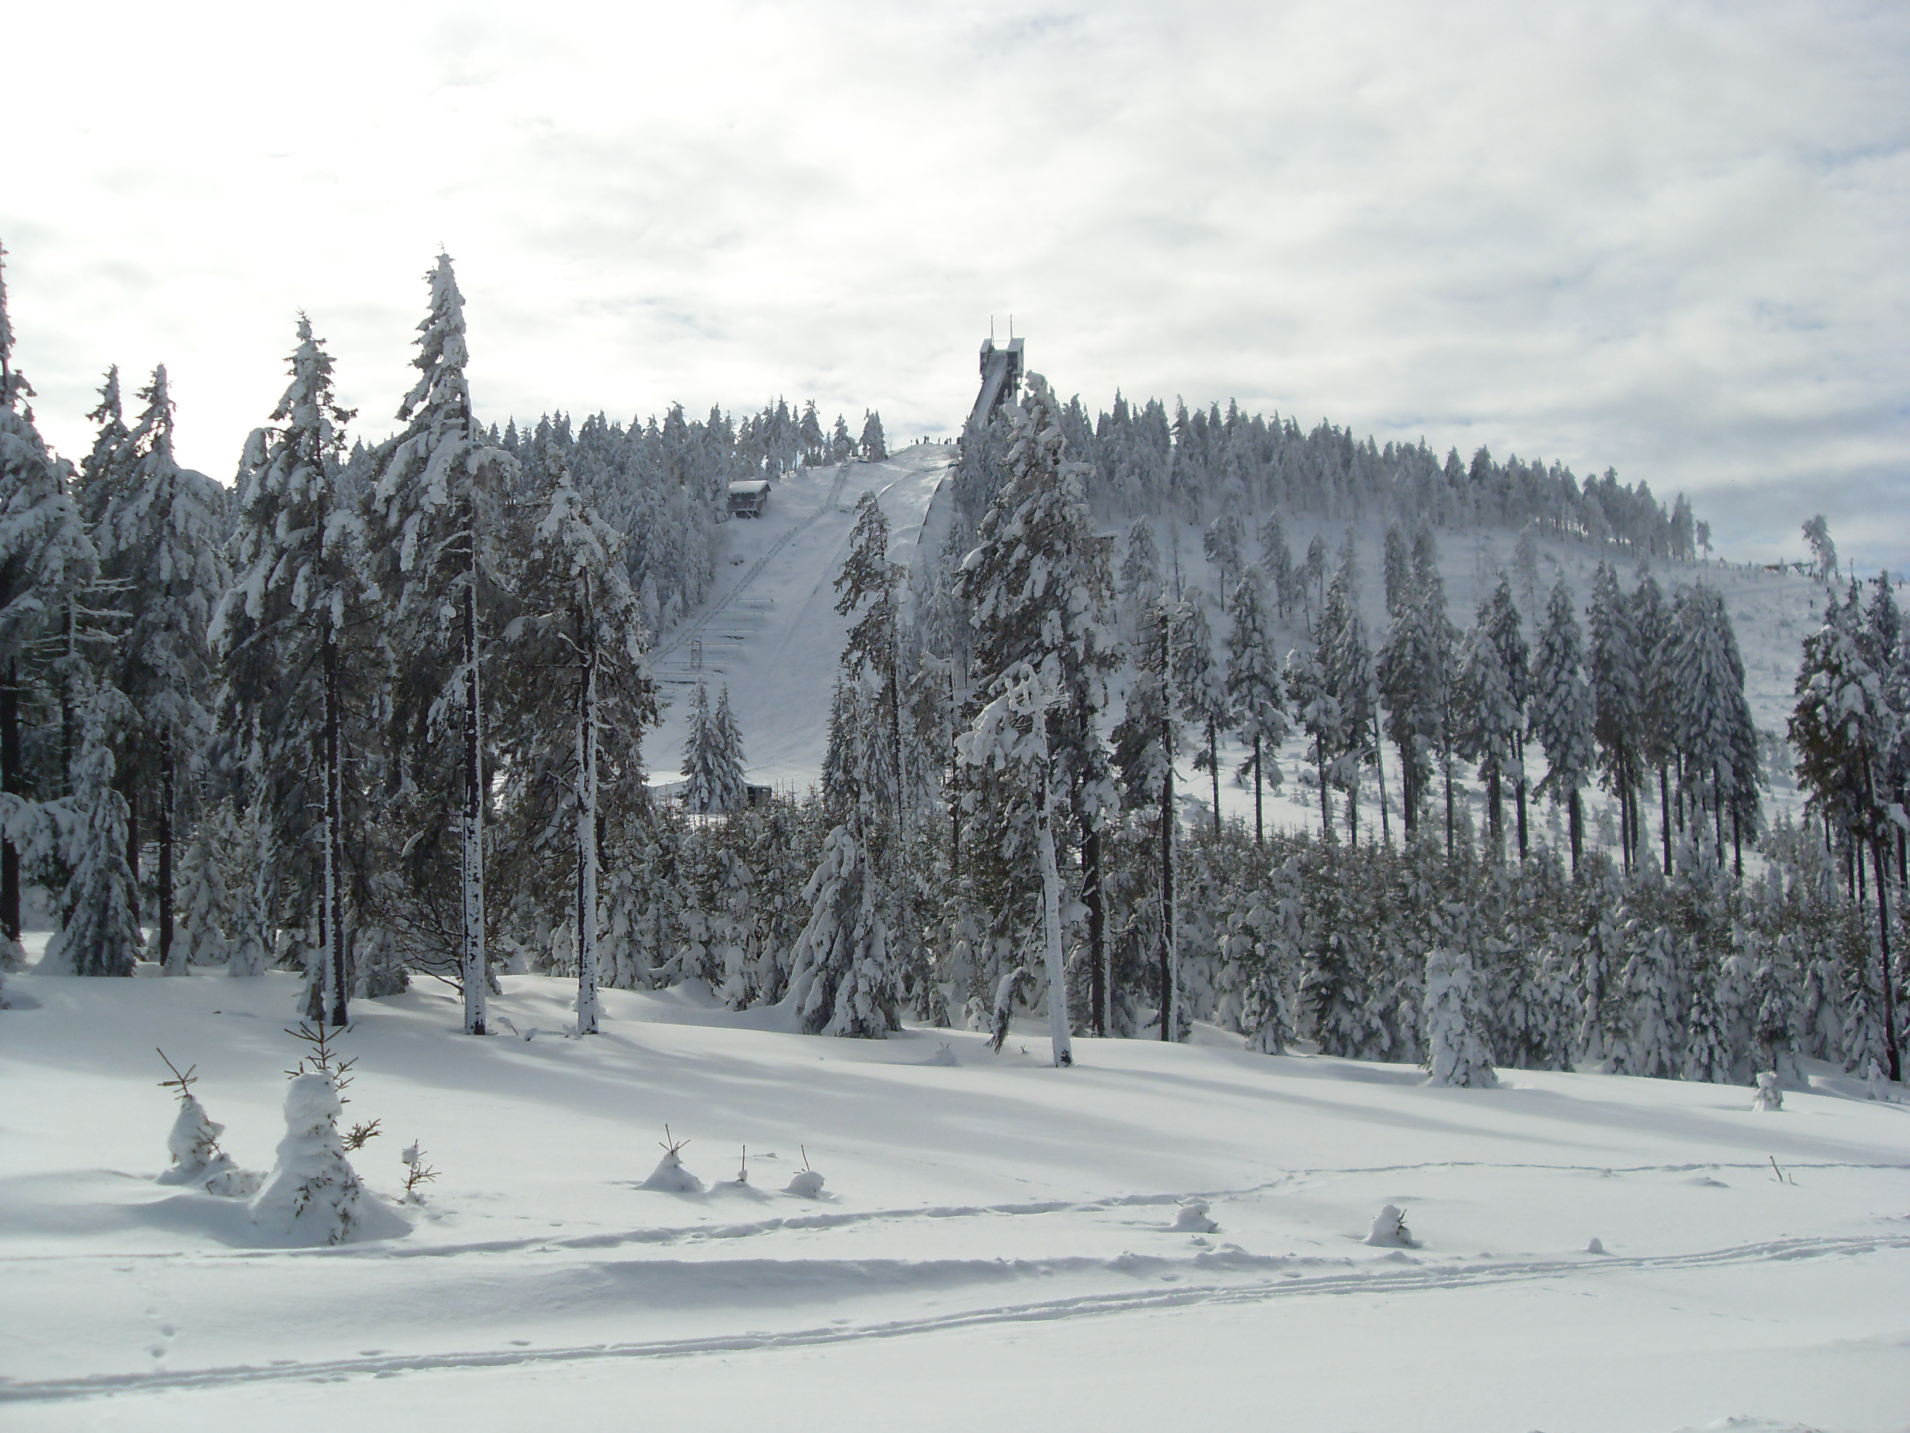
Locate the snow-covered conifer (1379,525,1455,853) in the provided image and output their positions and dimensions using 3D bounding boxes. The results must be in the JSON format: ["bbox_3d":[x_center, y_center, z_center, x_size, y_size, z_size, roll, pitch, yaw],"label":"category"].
[{"bbox_3d":[22.682,-1.431,95.000,3.774,15.855,3.774,-1,-4,0],"label":"snow-covered conifer"}]

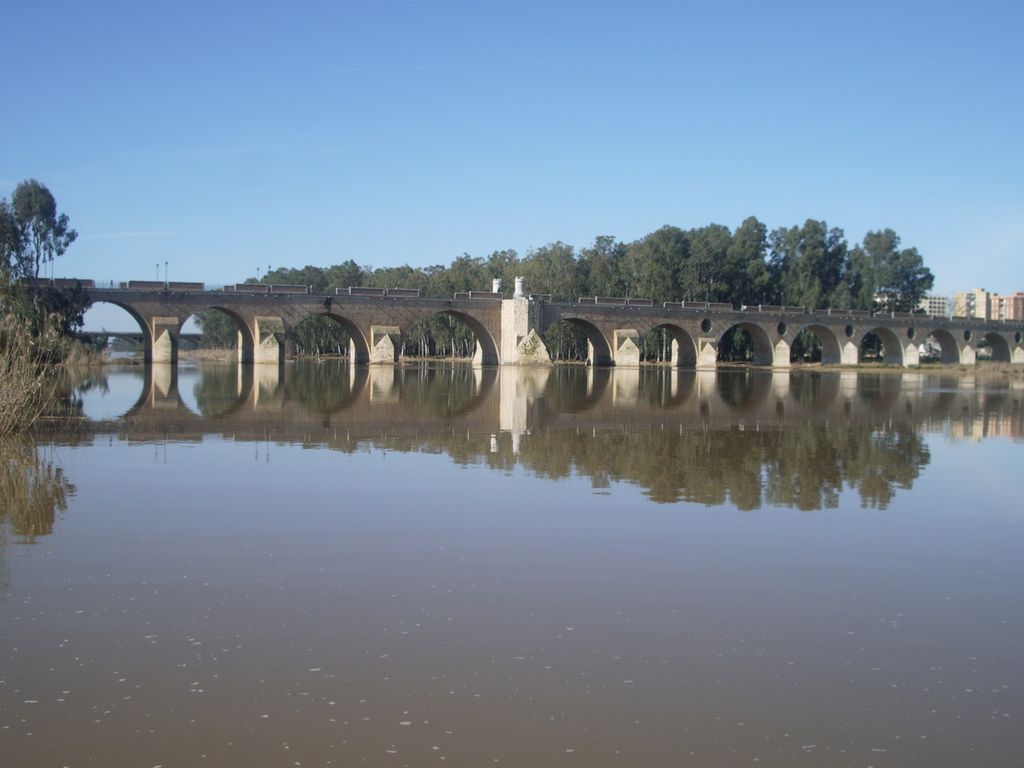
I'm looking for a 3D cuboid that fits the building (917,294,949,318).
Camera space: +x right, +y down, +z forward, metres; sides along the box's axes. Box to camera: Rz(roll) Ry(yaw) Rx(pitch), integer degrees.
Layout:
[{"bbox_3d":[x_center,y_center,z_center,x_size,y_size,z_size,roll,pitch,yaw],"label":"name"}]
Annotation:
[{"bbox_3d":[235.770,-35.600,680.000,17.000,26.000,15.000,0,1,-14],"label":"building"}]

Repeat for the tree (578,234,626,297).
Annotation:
[{"bbox_3d":[22.540,-21.910,302.000,11.950,29.630,12.000,1,1,4],"label":"tree"}]

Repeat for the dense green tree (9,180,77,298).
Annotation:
[{"bbox_3d":[-72.780,-18.370,188.000,10.540,26.350,10.000,0,1,-21],"label":"dense green tree"}]

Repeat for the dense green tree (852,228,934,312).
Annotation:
[{"bbox_3d":[102.230,-24.250,325.000,21.970,34.840,19.000,1,1,17],"label":"dense green tree"}]

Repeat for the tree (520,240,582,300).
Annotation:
[{"bbox_3d":[9.840,-21.290,302.000,15.440,27.890,14.000,1,1,2],"label":"tree"}]

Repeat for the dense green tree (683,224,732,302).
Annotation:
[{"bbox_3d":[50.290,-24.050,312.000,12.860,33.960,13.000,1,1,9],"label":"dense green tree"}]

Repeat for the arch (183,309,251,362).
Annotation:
[{"bbox_3d":[-53.210,-8.580,214.360,13.580,9.900,6.300,0,2,-31],"label":"arch"}]

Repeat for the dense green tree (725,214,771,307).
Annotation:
[{"bbox_3d":[60.580,-24.950,312.000,11.830,36.270,12.500,1,1,11],"label":"dense green tree"}]

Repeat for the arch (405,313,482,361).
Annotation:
[{"bbox_3d":[-13.350,-8.940,238.310,21.110,10.490,6.300,0,2,-31],"label":"arch"}]

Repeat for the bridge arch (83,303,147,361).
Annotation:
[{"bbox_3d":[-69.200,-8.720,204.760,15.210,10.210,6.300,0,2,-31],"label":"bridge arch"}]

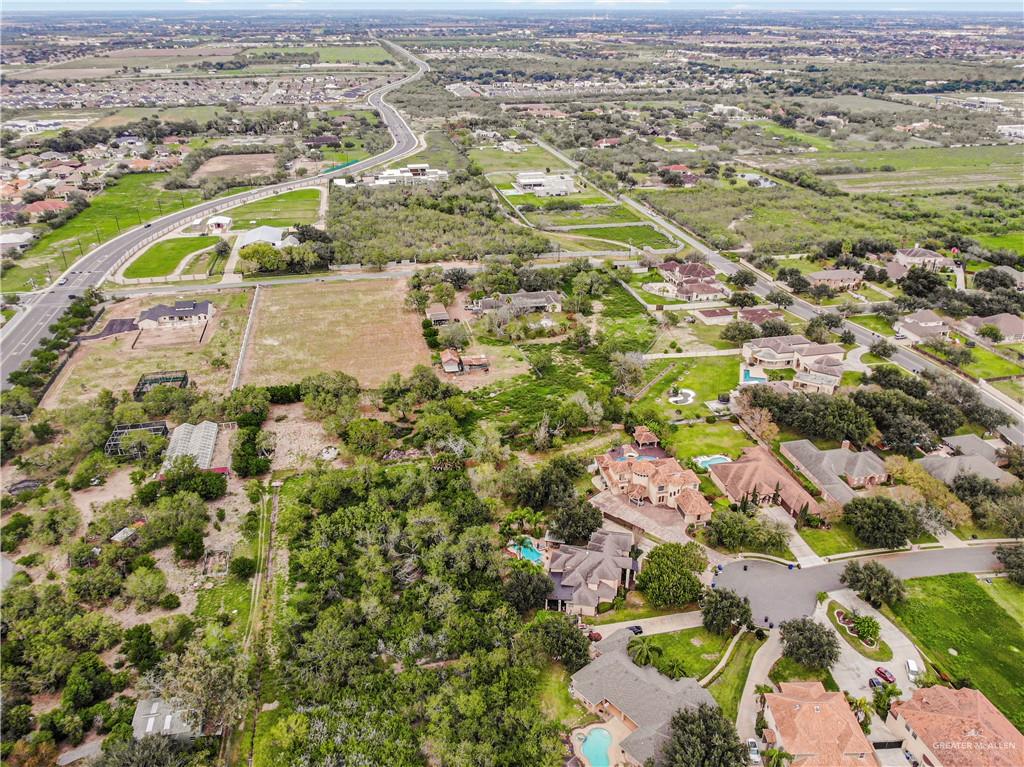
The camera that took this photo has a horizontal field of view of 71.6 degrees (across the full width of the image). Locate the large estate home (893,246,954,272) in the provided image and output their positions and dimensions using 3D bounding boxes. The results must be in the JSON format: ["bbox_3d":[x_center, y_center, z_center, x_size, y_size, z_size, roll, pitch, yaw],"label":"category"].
[{"bbox_3d":[229.895,-69.874,392.827,27.000,8.800,21.000,-4,28,-7],"label":"large estate home"}]

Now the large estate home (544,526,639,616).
[{"bbox_3d":[20.594,44.707,177.477,21.000,8.500,26.500,4,28,7],"label":"large estate home"}]

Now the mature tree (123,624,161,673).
[{"bbox_3d":[-73.714,54.084,144.380,7.000,8.500,7.000,0,28,0],"label":"mature tree"}]

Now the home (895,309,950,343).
[{"bbox_3d":[180.192,-26.310,311.149,17.500,8.500,20.500,-7,29,-12],"label":"home"}]

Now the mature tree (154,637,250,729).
[{"bbox_3d":[-60.360,60.164,139.859,17.000,16.500,17.000,0,28,0],"label":"mature tree"}]

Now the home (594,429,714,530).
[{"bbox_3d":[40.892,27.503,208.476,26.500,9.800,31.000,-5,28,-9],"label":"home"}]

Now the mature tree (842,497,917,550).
[{"bbox_3d":[91.288,35.552,177.903,15.300,10.300,15.300,0,28,0],"label":"mature tree"}]

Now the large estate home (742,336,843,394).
[{"bbox_3d":[110.073,-8.398,261.865,36.500,9.000,36.000,-6,29,-11],"label":"large estate home"}]

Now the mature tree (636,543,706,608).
[{"bbox_3d":[35.689,43.967,160.292,15.000,11.800,15.000,0,28,0],"label":"mature tree"}]

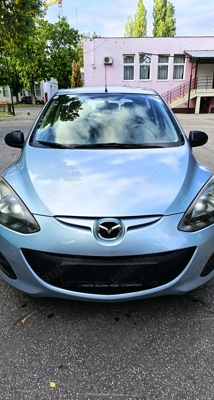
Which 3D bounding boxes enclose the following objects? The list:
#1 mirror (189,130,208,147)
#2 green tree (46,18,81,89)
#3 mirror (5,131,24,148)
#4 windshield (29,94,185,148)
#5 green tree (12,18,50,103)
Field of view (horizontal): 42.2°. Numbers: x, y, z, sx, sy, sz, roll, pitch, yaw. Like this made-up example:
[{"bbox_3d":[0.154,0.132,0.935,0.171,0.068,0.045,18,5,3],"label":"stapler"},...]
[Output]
[{"bbox_3d":[0.895,-0.601,2.715,0.205,0.145,0.120,0,21,-1],"label":"mirror"},{"bbox_3d":[-7.365,-21.307,43.257,7.000,12.010,7.000,0,21,-1],"label":"green tree"},{"bbox_3d":[-0.890,-0.594,2.697,0.205,0.145,0.120,0,21,-1],"label":"mirror"},{"bbox_3d":[0.002,-0.775,2.660,1.400,0.180,0.930,0,48,-1],"label":"windshield"},{"bbox_3d":[-11.154,-19.990,40.548,5.800,11.460,5.800,0,21,-1],"label":"green tree"}]

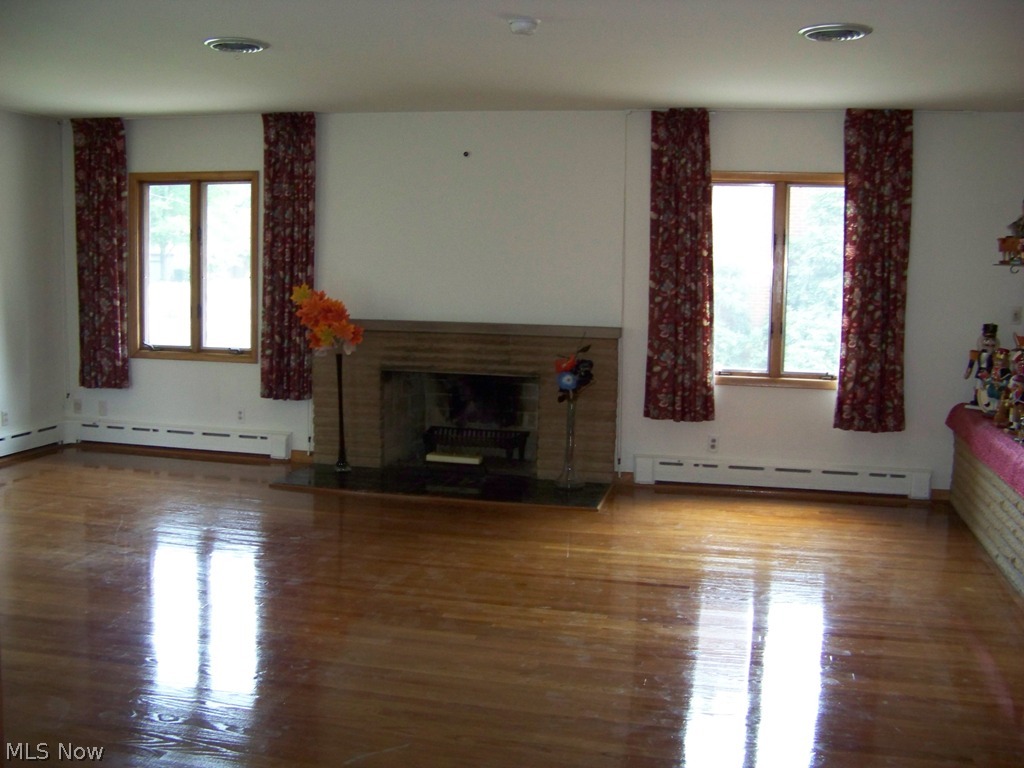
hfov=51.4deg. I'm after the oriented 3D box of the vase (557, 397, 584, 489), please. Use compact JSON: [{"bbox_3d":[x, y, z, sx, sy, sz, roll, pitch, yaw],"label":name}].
[{"bbox_3d":[0.383,0.364,6.772,0.170,0.572,0.170,2,6,11],"label":"vase"}]

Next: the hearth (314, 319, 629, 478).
[{"bbox_3d":[-0.314,0.080,7.378,2.135,1.016,0.400,2,6,11],"label":"hearth"}]

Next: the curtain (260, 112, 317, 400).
[{"bbox_3d":[-1.557,-0.873,7.399,0.403,1.981,0.110,2,6,11],"label":"curtain"}]

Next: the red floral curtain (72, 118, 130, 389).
[{"bbox_3d":[-2.961,-0.931,7.680,0.415,1.926,0.110,2,6,11],"label":"red floral curtain"}]

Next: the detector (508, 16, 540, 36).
[{"bbox_3d":[0.047,-1.482,4.391,0.138,0.045,0.138,2,6,11],"label":"detector"}]

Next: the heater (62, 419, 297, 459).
[{"bbox_3d":[-2.435,0.415,7.744,1.715,0.200,0.080,2,6,11],"label":"heater"}]

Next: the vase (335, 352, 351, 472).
[{"bbox_3d":[-1.127,0.189,7.093,0.120,0.786,0.120,2,6,11],"label":"vase"}]

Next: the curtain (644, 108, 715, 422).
[{"bbox_3d":[1.101,-0.757,6.868,0.484,1.994,0.110,2,6,11],"label":"curtain"}]

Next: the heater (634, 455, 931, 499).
[{"bbox_3d":[1.730,0.595,6.911,1.851,0.200,0.080,2,6,11],"label":"heater"}]

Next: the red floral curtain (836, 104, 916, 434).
[{"bbox_3d":[2.270,-0.696,6.635,0.462,1.988,0.110,2,6,11],"label":"red floral curtain"}]

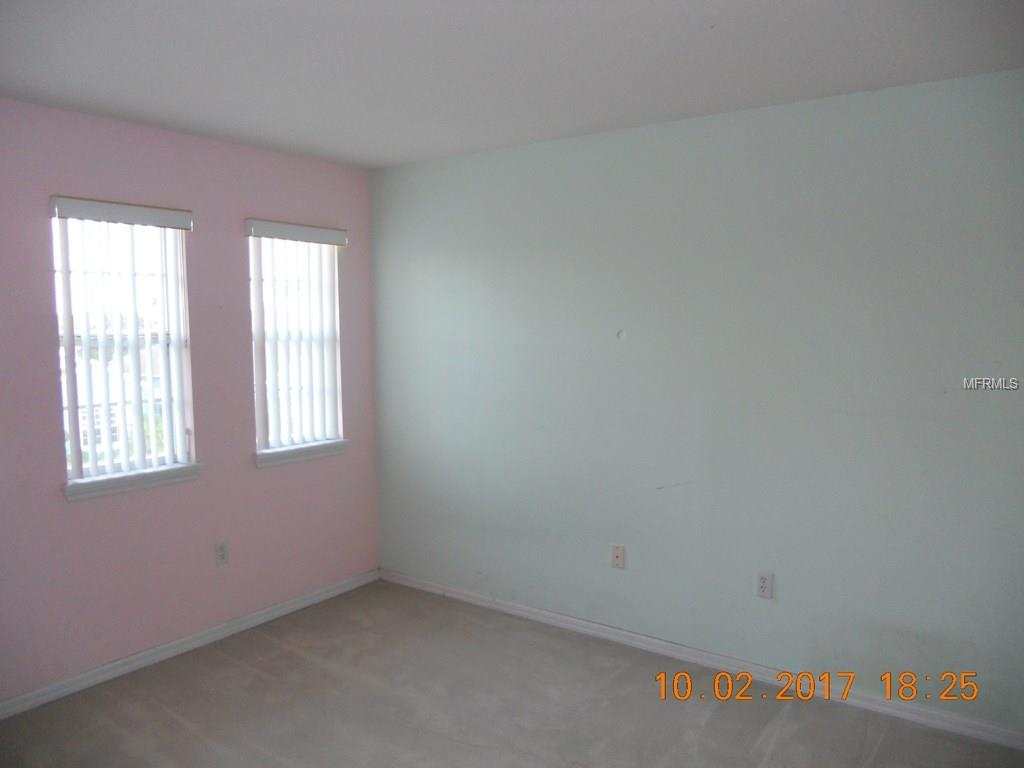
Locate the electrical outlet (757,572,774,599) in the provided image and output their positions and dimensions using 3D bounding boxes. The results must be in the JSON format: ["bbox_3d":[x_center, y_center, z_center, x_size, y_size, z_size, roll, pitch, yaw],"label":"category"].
[{"bbox_3d":[1.094,0.873,3.451,0.071,0.114,0.012,3,6,36],"label":"electrical outlet"}]

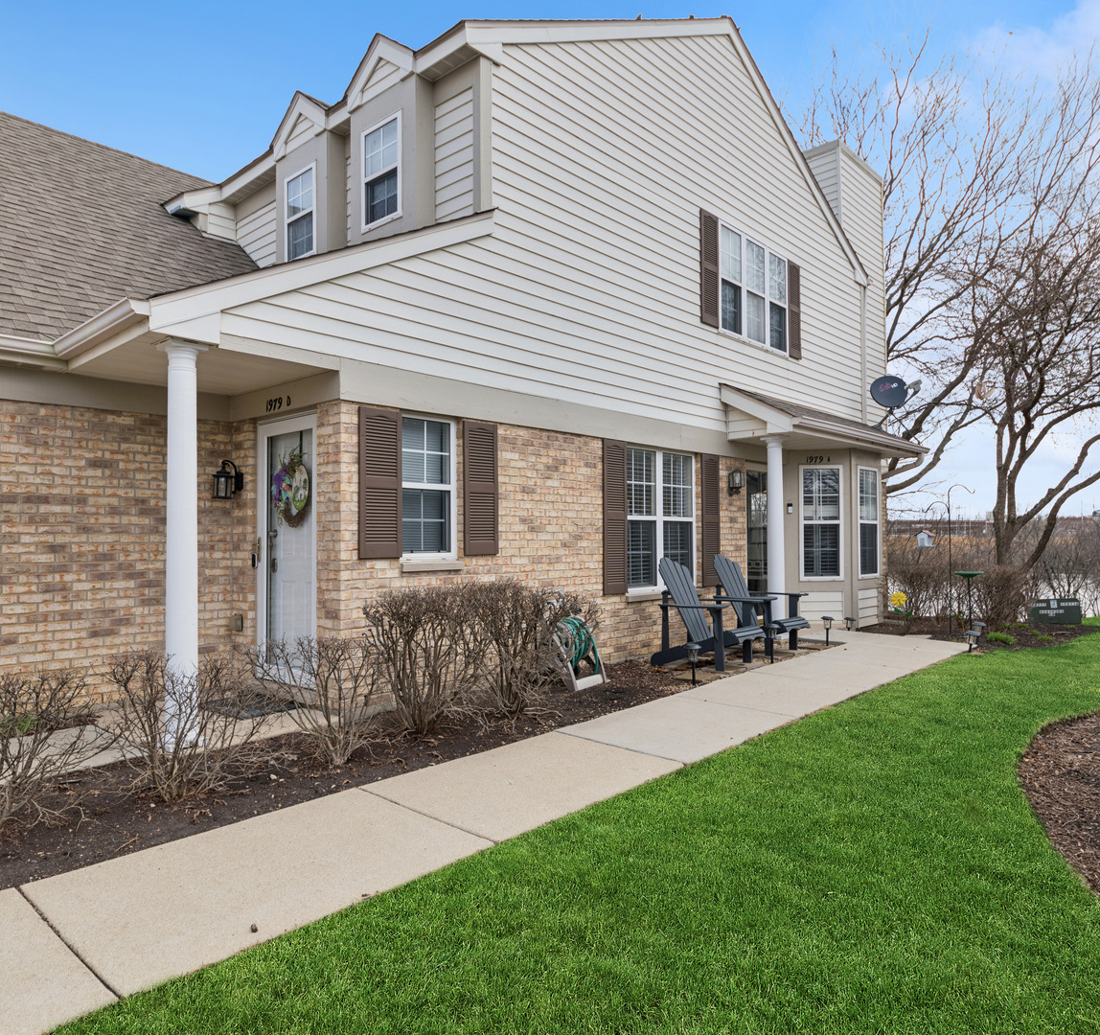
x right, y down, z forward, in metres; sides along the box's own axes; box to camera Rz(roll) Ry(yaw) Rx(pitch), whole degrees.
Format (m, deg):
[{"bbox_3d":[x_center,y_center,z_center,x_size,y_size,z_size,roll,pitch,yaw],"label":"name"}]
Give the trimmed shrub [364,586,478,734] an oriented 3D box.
[{"bbox_3d":[-0.842,0.922,5.065,0.760,0.955,0.760,0,-1,0],"label":"trimmed shrub"}]

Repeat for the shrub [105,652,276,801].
[{"bbox_3d":[-1.784,1.034,3.875,0.776,0.716,0.776,-1,-2,43],"label":"shrub"}]

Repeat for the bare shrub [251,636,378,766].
[{"bbox_3d":[-1.317,1.032,4.361,0.720,0.722,0.720,-1,-2,43],"label":"bare shrub"}]

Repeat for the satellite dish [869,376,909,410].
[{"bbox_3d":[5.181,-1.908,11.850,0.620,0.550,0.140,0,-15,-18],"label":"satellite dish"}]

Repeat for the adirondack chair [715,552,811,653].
[{"bbox_3d":[2.249,0.918,8.232,0.870,0.975,0.740,-1,-2,42],"label":"adirondack chair"}]

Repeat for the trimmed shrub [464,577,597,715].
[{"bbox_3d":[-0.117,0.927,5.557,0.840,0.949,0.900,0,-1,0],"label":"trimmed shrub"}]

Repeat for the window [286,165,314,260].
[{"bbox_3d":[-2.623,-3.171,8.192,0.625,0.970,0.080,-1,-2,43],"label":"window"}]

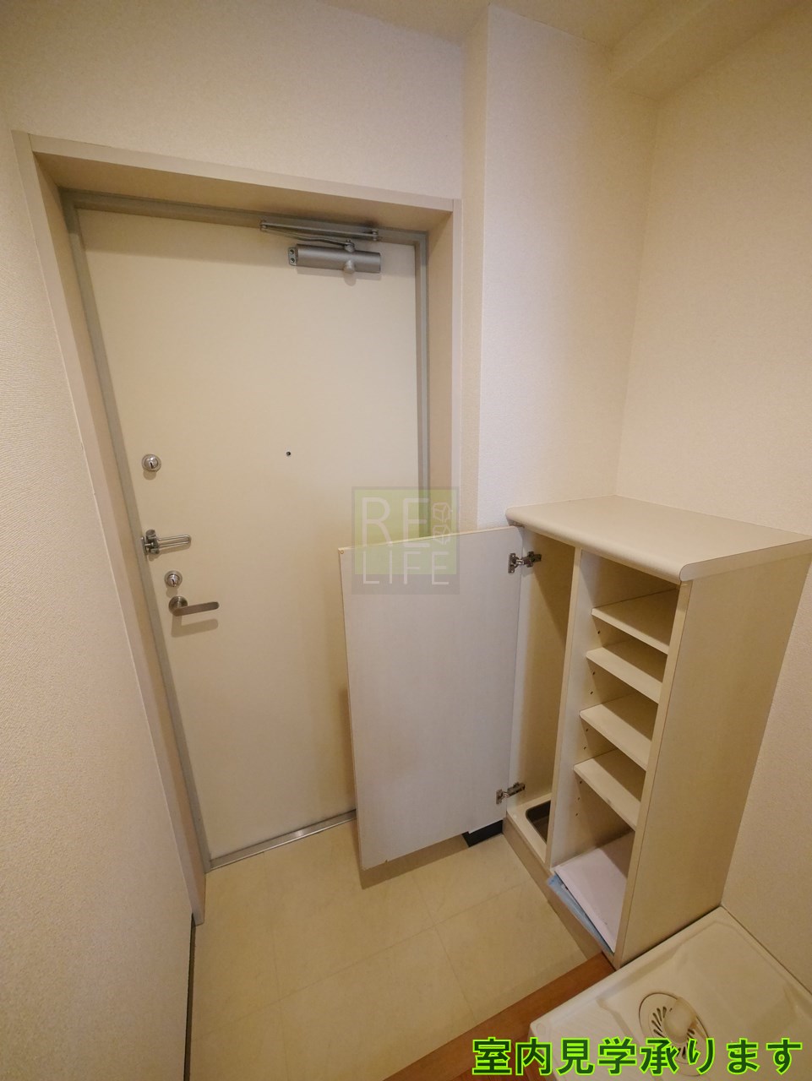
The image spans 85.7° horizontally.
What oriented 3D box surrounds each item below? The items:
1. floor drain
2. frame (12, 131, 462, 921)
[{"bbox_3d":[0.614,1.101,0.993,0.140,0.055,0.140,-8,18,-21],"label":"floor drain"},{"bbox_3d":[-0.276,0.143,1.257,0.878,1.942,0.165,-8,18,-21],"label":"frame"}]

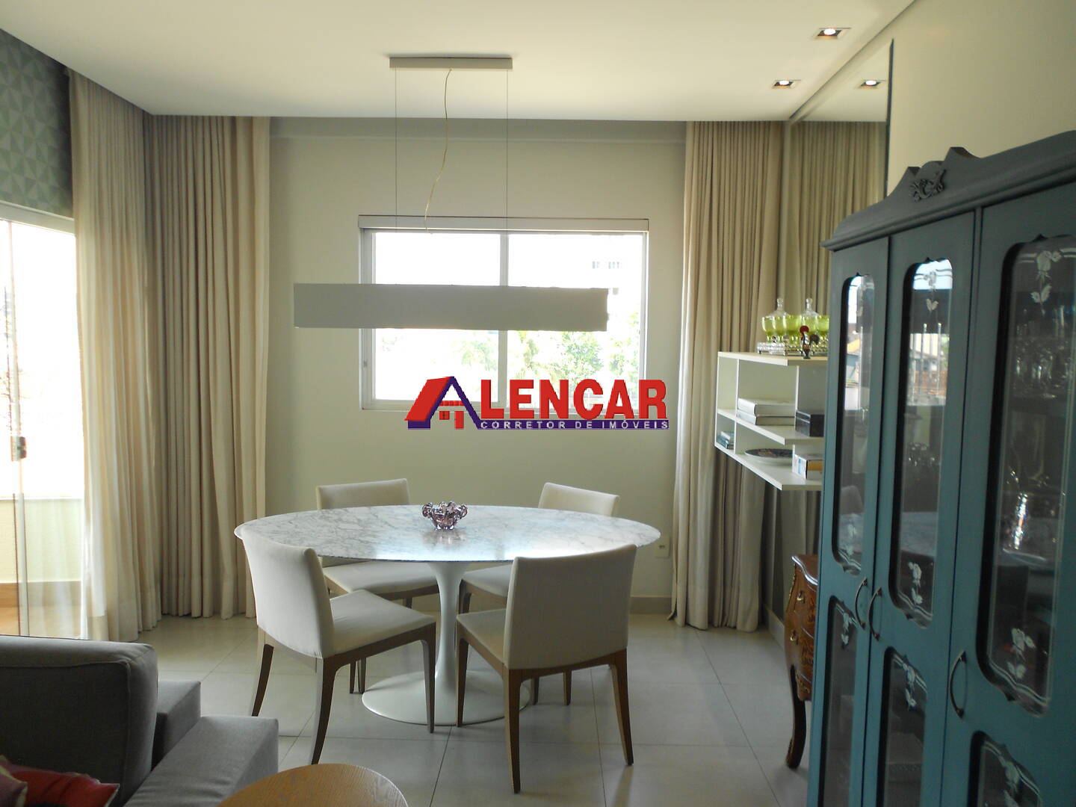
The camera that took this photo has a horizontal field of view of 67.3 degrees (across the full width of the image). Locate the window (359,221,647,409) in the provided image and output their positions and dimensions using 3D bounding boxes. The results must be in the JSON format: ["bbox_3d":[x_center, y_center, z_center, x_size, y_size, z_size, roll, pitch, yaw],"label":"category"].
[{"bbox_3d":[-0.202,-0.500,4.665,1.653,1.103,0.100,1,4,1],"label":"window"}]

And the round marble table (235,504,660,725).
[{"bbox_3d":[-0.390,0.917,3.517,1.820,0.752,1.027,1,4,1],"label":"round marble table"}]

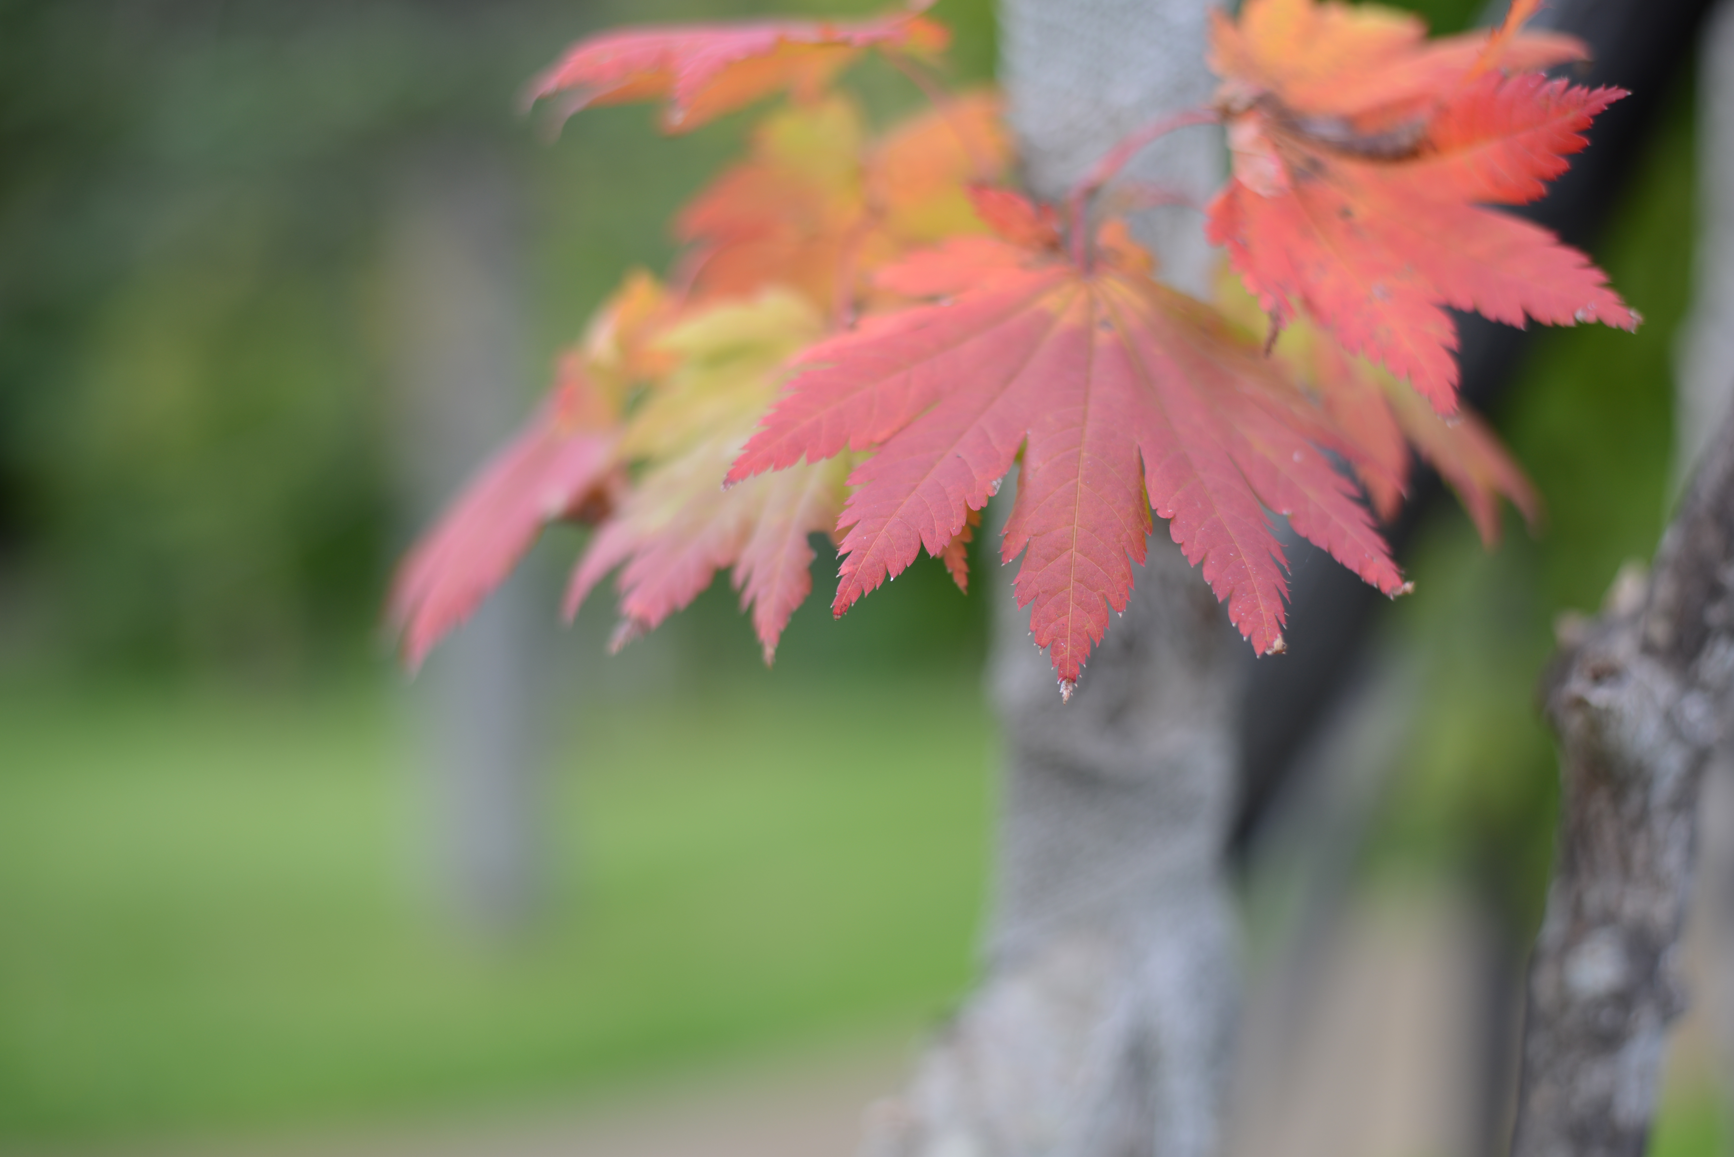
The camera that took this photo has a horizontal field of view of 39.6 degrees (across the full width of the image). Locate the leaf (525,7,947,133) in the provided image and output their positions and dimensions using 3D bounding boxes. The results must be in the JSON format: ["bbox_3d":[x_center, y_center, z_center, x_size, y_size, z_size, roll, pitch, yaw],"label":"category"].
[{"bbox_3d":[-0.029,-0.114,0.540,0.085,0.030,0.080,1,3,27],"label":"leaf"}]

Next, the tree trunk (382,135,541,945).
[{"bbox_3d":[-1.573,-0.163,9.500,0.480,3.150,0.480,-3,0,0],"label":"tree trunk"}]

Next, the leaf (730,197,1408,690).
[{"bbox_3d":[0.041,-0.028,0.485,0.135,0.112,0.038,0,-33,0],"label":"leaf"}]

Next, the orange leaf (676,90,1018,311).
[{"bbox_3d":[-0.006,-0.096,0.620,0.088,0.062,0.050,0,-21,0],"label":"orange leaf"}]

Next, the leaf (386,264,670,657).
[{"bbox_3d":[-0.083,-0.026,0.590,0.070,0.095,0.040,24,-10,45],"label":"leaf"}]

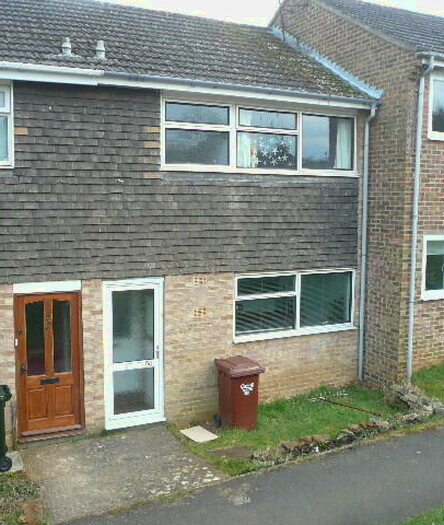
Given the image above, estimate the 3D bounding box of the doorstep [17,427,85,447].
[{"bbox_3d":[-2.300,2.367,7.655,0.870,0.120,0.160,-3,8,-26],"label":"doorstep"}]

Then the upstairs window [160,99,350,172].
[{"bbox_3d":[0.702,-1.852,8.622,3.430,0.990,0.100,-3,8,-26],"label":"upstairs window"}]

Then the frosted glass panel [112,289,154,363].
[{"bbox_3d":[-1.255,0.906,8.051,0.600,1.030,0.030,-3,8,-26],"label":"frosted glass panel"}]

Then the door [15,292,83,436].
[{"bbox_3d":[-2.459,1.453,8.140,0.903,2.054,0.080,-2,7,-22],"label":"door"}]

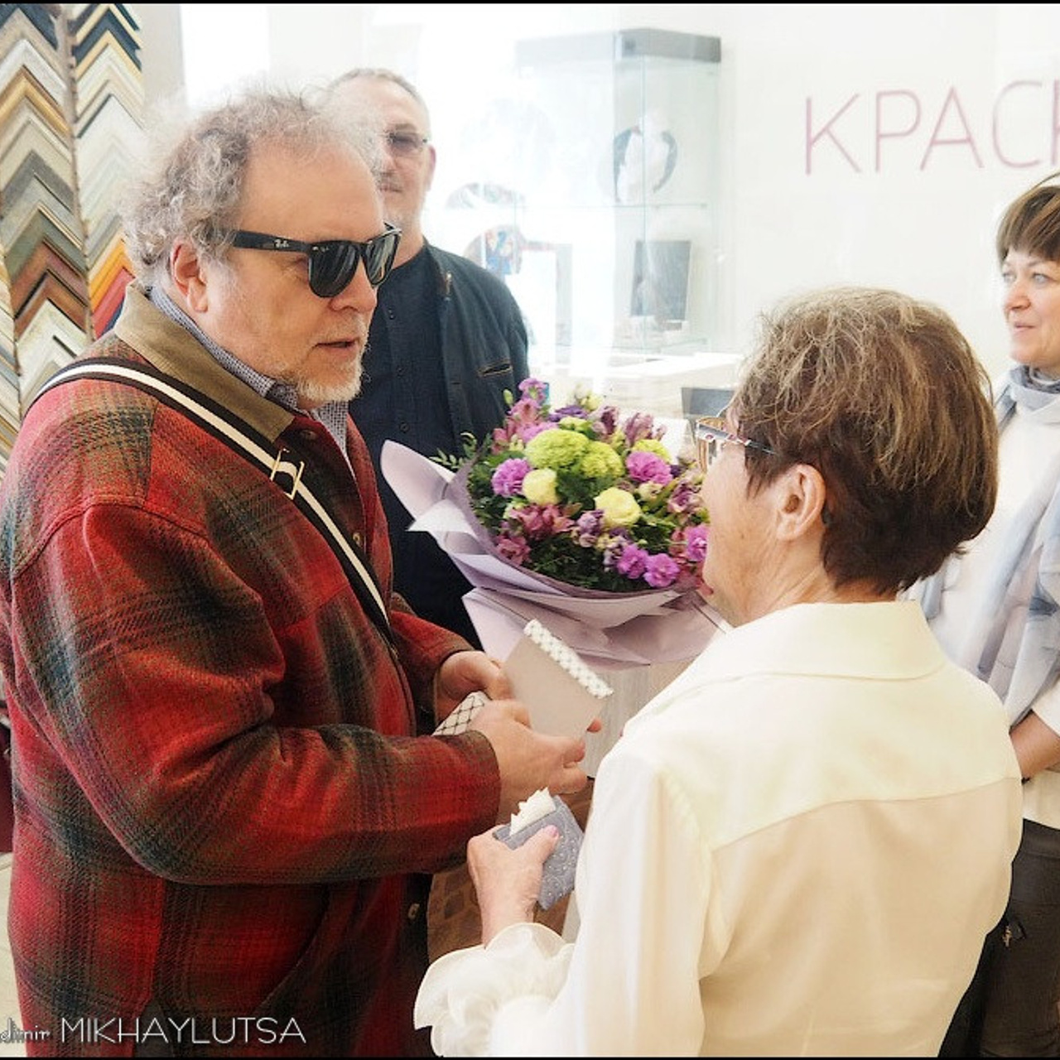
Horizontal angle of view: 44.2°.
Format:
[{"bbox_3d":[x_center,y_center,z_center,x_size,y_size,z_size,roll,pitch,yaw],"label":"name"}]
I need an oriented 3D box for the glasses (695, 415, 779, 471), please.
[{"bbox_3d":[0.222,-0.049,1.042,0.138,0.044,0.136,25,18,30],"label":"glasses"}]

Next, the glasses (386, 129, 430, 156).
[{"bbox_3d":[-0.221,-0.585,1.970,0.138,0.042,0.140,4,13,-7],"label":"glasses"}]

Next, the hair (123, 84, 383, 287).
[{"bbox_3d":[-0.250,-0.310,1.190,0.225,0.190,0.215,9,19,24],"label":"hair"}]

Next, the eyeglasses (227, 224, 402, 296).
[{"bbox_3d":[-0.221,-0.248,1.185,0.148,0.052,0.148,9,19,24],"label":"eyeglasses"}]

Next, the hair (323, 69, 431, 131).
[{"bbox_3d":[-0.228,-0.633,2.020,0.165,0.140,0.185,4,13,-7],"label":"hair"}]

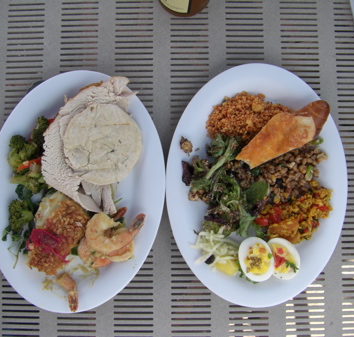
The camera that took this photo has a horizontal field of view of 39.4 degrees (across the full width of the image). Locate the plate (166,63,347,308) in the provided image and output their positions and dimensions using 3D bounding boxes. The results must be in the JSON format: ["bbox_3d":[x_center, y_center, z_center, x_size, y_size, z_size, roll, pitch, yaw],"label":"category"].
[{"bbox_3d":[0.098,0.019,0.622,0.224,0.026,0.302,1,87,1],"label":"plate"}]

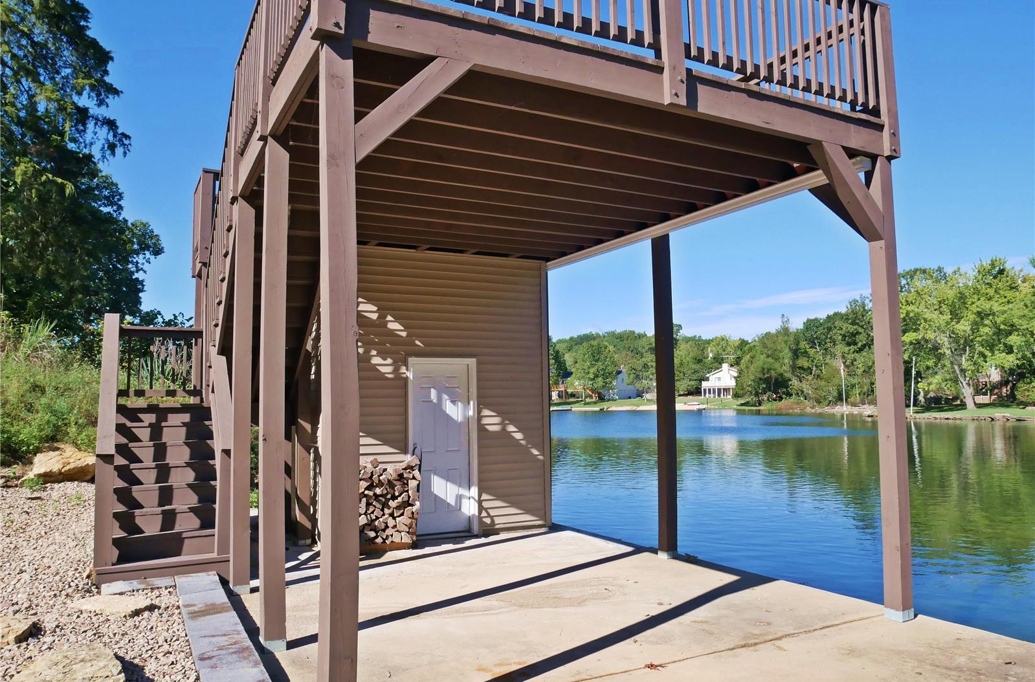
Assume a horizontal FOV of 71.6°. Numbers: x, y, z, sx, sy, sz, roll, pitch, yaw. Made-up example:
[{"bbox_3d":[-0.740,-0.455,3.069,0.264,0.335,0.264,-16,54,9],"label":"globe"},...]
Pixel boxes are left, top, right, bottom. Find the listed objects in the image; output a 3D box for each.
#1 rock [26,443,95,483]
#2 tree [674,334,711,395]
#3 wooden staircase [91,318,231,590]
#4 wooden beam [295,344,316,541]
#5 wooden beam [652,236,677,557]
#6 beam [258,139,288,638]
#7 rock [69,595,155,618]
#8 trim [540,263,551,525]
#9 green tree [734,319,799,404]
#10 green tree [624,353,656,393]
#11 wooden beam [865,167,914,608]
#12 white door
[{"bbox_3d":[-5.124,1.387,8.100,0.780,0.390,0.520,2,-5,-27],"label":"rock"},{"bbox_3d":[37.628,5.150,155.000,8.300,12.600,8.000,-2,-4,14],"label":"tree"},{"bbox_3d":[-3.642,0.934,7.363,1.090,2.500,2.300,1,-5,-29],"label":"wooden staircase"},{"bbox_3d":[-2.443,1.193,8.241,0.150,2.240,0.150,1,-5,-29],"label":"wooden beam"},{"bbox_3d":[1.520,0.545,7.450,0.140,3.330,0.140,2,-5,-27],"label":"wooden beam"},{"bbox_3d":[-1.668,0.324,4.916,0.140,3.470,0.140,2,-5,-27],"label":"beam"},{"bbox_3d":[-2.923,1.910,5.171,0.580,0.085,0.320,-2,-5,20],"label":"rock"},{"bbox_3d":[0.351,0.657,9.249,0.090,3.370,0.080,1,-5,-29],"label":"trim"},{"bbox_3d":[39.618,3.210,114.000,9.500,13.700,9.000,-2,-4,19],"label":"green tree"},{"bbox_3d":[22.319,6.194,125.000,6.600,8.200,6.600,-2,-4,10],"label":"green tree"},{"bbox_3d":[2.790,0.327,5.383,0.140,3.420,0.140,2,-5,-27],"label":"wooden beam"},{"bbox_3d":[-0.888,1.267,8.507,0.840,2.080,0.080,1,-5,-29],"label":"white door"}]

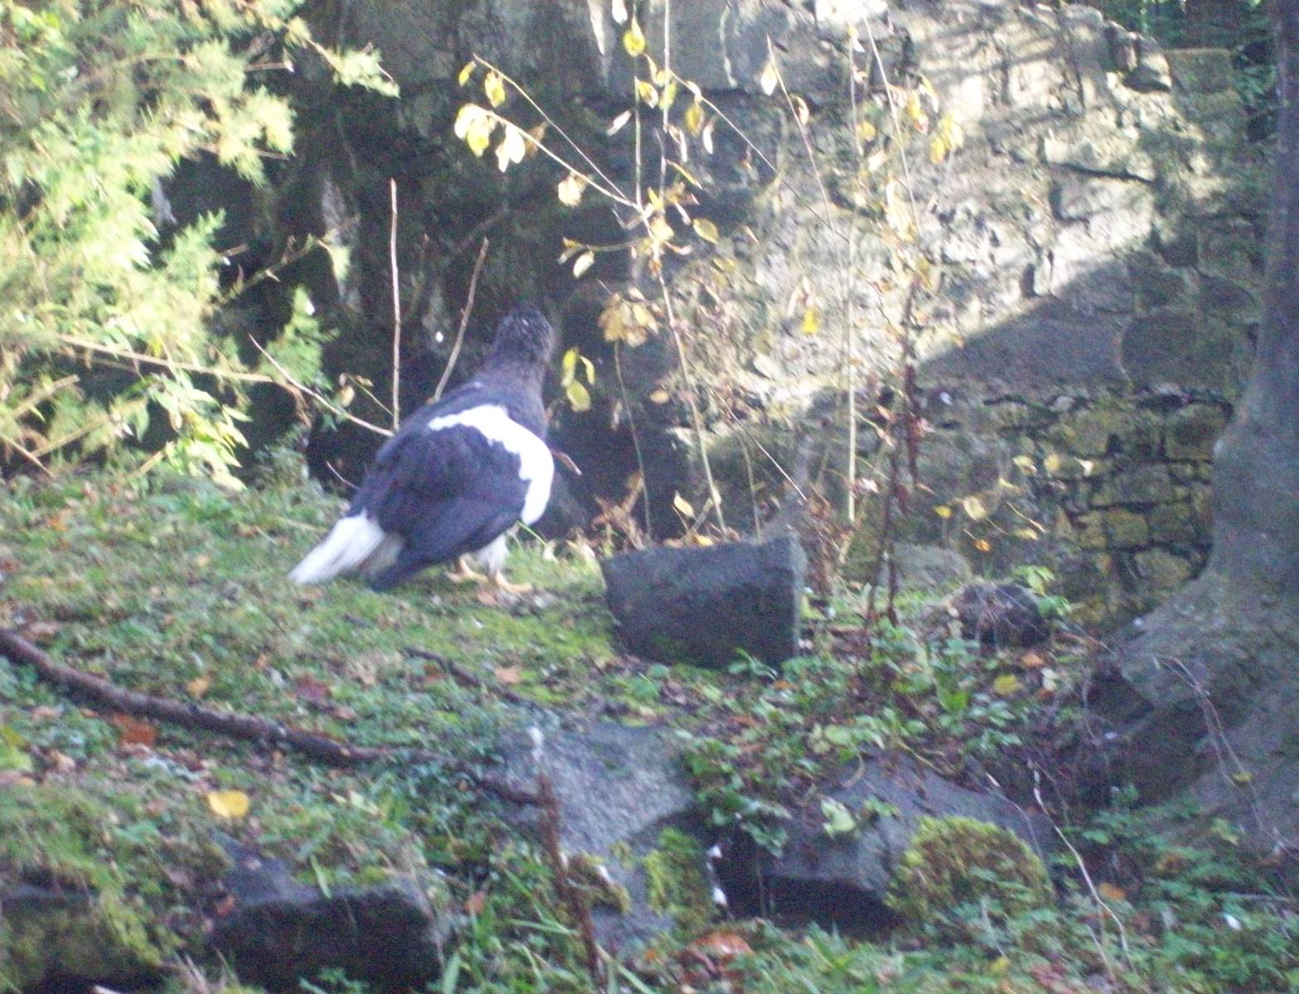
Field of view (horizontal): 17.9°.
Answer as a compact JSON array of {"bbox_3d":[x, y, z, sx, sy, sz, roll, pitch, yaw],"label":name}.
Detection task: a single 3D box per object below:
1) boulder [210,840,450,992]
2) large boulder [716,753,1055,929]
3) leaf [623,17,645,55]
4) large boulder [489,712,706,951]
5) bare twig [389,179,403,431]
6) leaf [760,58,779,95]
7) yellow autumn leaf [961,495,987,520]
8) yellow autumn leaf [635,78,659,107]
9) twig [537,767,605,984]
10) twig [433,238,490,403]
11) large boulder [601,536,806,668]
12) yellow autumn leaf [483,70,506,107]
[{"bbox_3d":[-0.578,0.758,7.500,0.434,0.250,0.340,0,6,-4],"label":"boulder"},{"bbox_3d":[0.452,0.650,7.900,0.649,0.310,0.460,0,6,3],"label":"large boulder"},{"bbox_3d":[-0.036,-1.114,10.000,0.054,0.090,0.025,0,6,0],"label":"leaf"},{"bbox_3d":[-0.090,0.618,7.600,0.360,0.330,0.420,-1,6,-10],"label":"large boulder"},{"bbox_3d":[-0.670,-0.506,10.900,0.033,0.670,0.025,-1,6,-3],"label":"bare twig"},{"bbox_3d":[0.309,-1.087,10.700,0.048,0.097,0.025,0,6,2],"label":"leaf"},{"bbox_3d":[0.862,0.028,11.000,0.069,0.069,0.030,0,6,4],"label":"yellow autumn leaf"},{"bbox_3d":[-0.007,-0.978,10.000,0.056,0.070,0.025,0,6,0],"label":"yellow autumn leaf"},{"bbox_3d":[-0.142,0.691,7.500,0.038,0.401,0.035,-13,6,-2],"label":"twig"},{"bbox_3d":[-0.497,-0.467,10.900,0.033,0.455,0.025,16,6,-3],"label":"twig"},{"bbox_3d":[0.117,0.226,8.950,0.425,0.250,0.250,1,6,8],"label":"large boulder"},{"bbox_3d":[-0.374,-0.987,10.000,0.054,0.086,0.025,0,6,0],"label":"yellow autumn leaf"}]

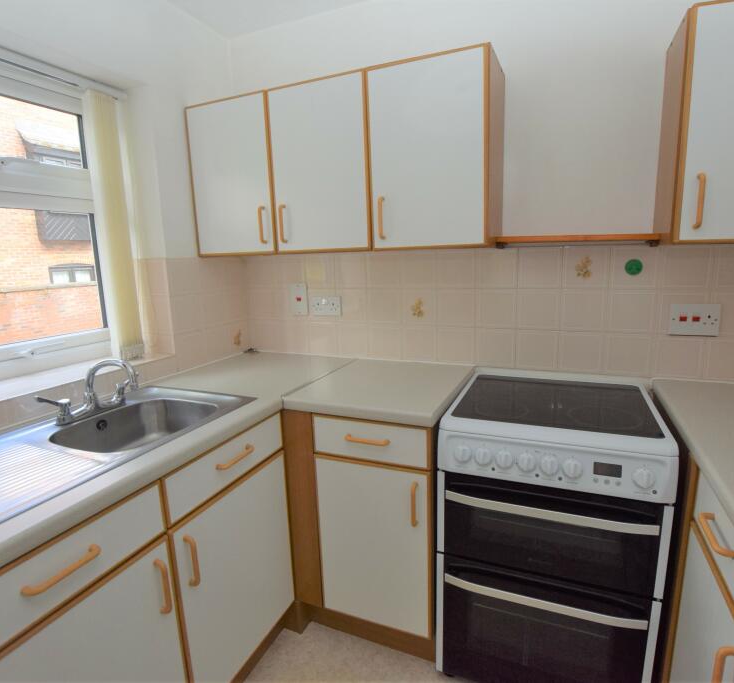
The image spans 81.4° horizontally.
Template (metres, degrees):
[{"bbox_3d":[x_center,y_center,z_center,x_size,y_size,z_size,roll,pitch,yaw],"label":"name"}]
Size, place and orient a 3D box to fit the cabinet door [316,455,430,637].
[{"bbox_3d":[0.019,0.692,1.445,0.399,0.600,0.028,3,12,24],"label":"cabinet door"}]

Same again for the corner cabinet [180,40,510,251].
[{"bbox_3d":[-0.123,-0.660,1.706,1.235,0.593,0.298,3,12,24],"label":"corner cabinet"}]

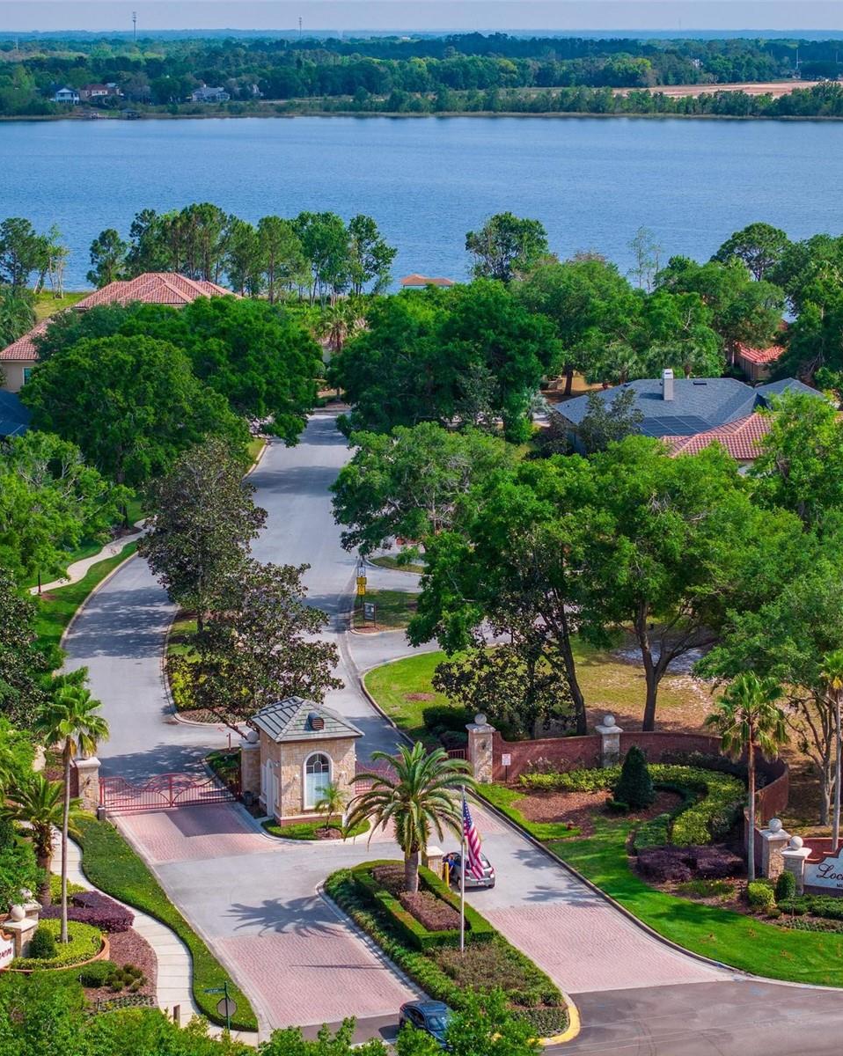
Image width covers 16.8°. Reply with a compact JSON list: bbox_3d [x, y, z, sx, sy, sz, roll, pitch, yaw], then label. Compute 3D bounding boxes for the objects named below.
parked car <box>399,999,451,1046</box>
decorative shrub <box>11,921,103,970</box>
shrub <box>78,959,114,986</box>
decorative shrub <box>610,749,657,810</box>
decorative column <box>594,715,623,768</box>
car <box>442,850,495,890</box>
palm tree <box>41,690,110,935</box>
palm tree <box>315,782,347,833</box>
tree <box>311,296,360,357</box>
[{"bbox_3d":[0.644,20.043,114.907,1.840,1.490,4.650,-5,11,-25],"label":"parked car"},{"bbox_3d":[-17.266,19.627,133.675,4.392,0.900,5.020,0,10,0],"label":"decorative shrub"},{"bbox_3d":[-13.887,19.085,122.399,1.400,0.780,1.300,-3,10,-17],"label":"shrub"},{"bbox_3d":[11.747,13.668,156.846,2.200,3.310,2.200,0,10,0],"label":"decorative shrub"},{"bbox_3d":[11.041,12.561,167.112,1.350,3.455,1.350,-2,10,-10],"label":"decorative column"},{"bbox_3d":[2.187,16.928,143.688,1.780,1.450,4.500,-3,11,-19],"label":"car"},{"bbox_3d":[-16.165,13.233,131.133,3.400,12.280,3.400,-2,10,-10],"label":"palm tree"},{"bbox_3d":[-4.692,14.218,145.237,1.550,2.450,1.550,0,10,0],"label":"palm tree"},{"bbox_3d":[-10.827,-25.447,360.988,5.200,7.000,5.200,0,10,0],"label":"tree"}]

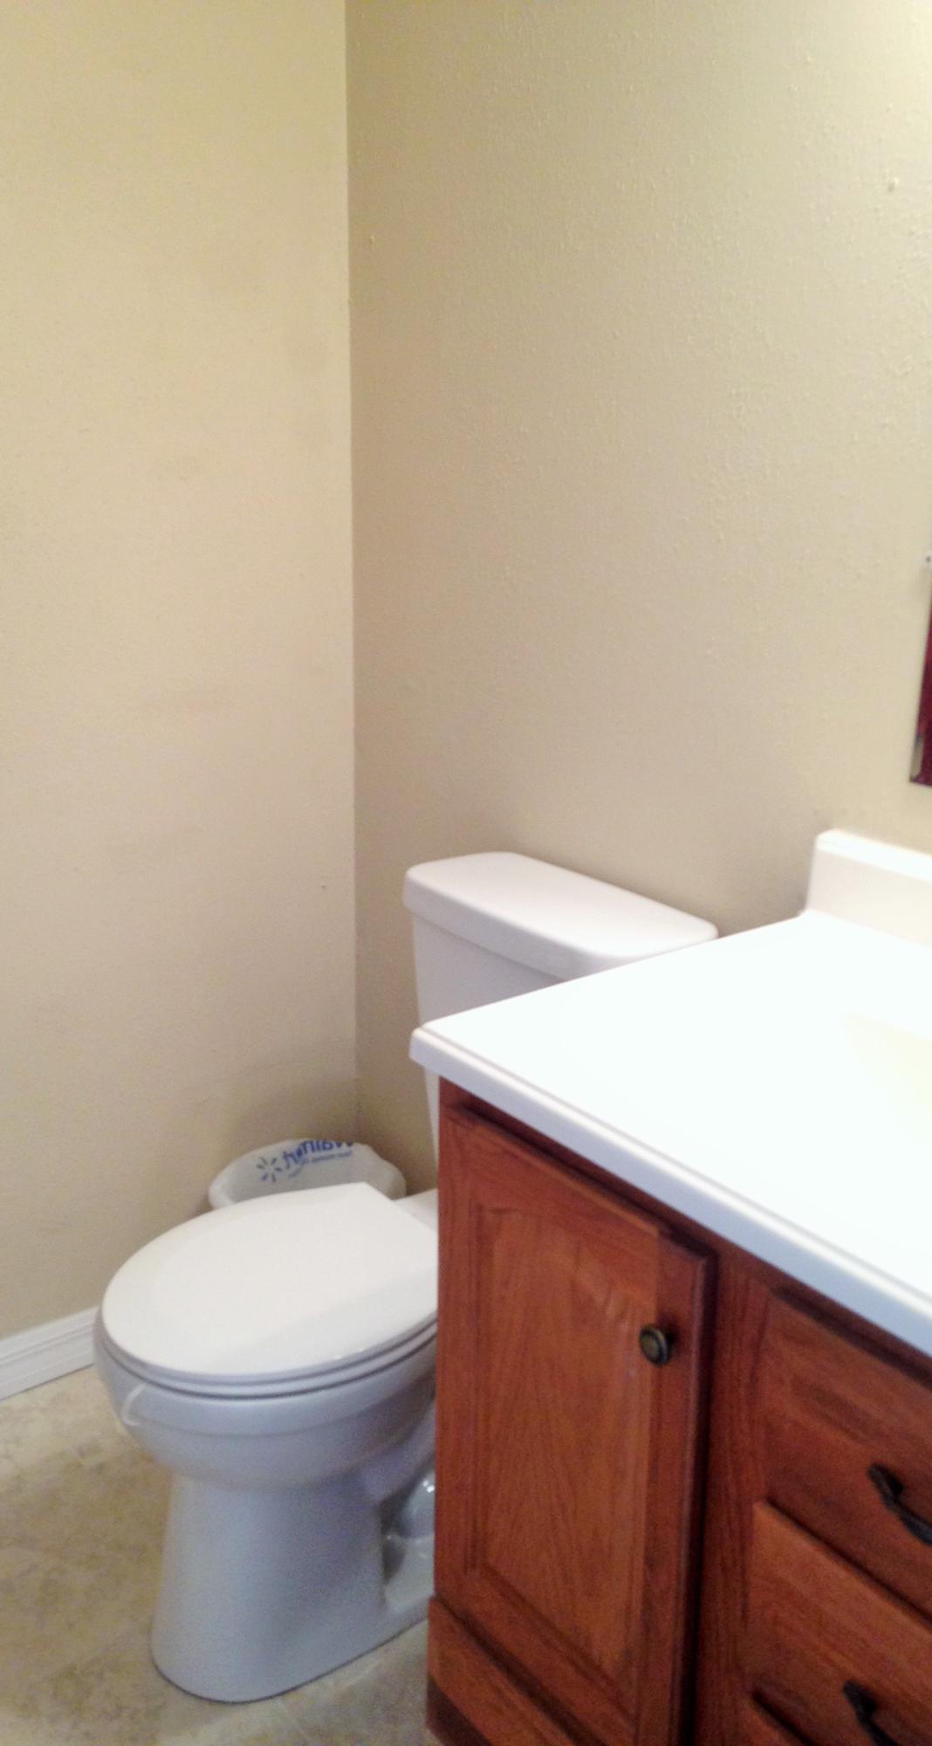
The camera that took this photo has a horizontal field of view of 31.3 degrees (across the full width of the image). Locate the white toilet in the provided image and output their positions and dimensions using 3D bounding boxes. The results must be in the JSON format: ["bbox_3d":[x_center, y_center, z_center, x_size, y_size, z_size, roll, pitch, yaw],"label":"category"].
[{"bbox_3d":[-0.101,0.457,1.931,0.705,0.785,0.400,-14,23,-37],"label":"white toilet"}]

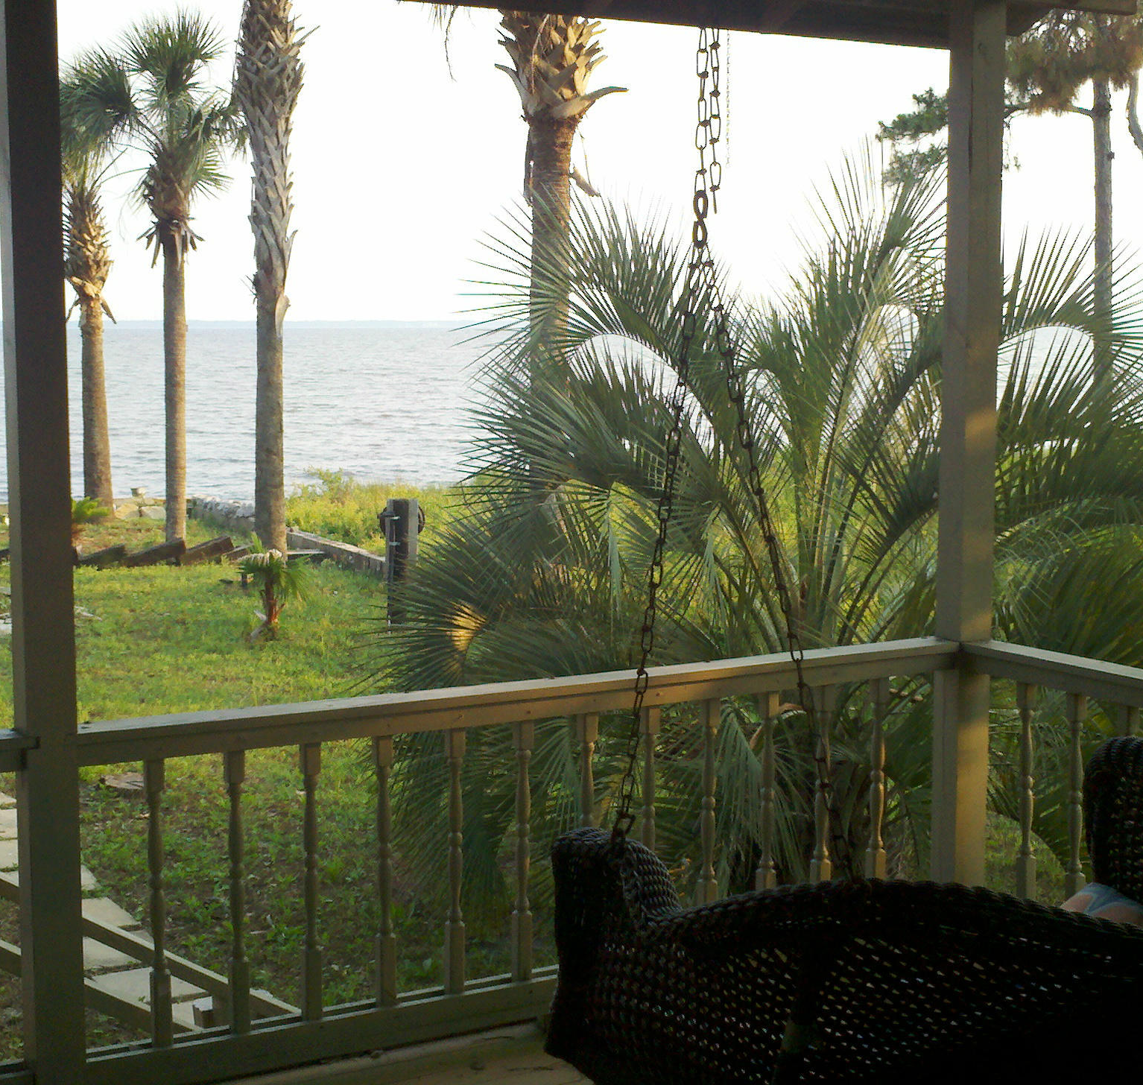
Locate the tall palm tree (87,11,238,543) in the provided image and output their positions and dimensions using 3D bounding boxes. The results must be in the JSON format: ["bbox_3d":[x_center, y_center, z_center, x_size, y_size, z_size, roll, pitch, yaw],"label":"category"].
[{"bbox_3d":[-6.036,-3.862,22.883,2.600,7.802,2.600,0,8,0],"label":"tall palm tree"}]

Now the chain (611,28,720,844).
[{"bbox_3d":[0.136,-0.196,2.443,0.110,1.420,0.280,-4,9,-26],"label":"chain"}]

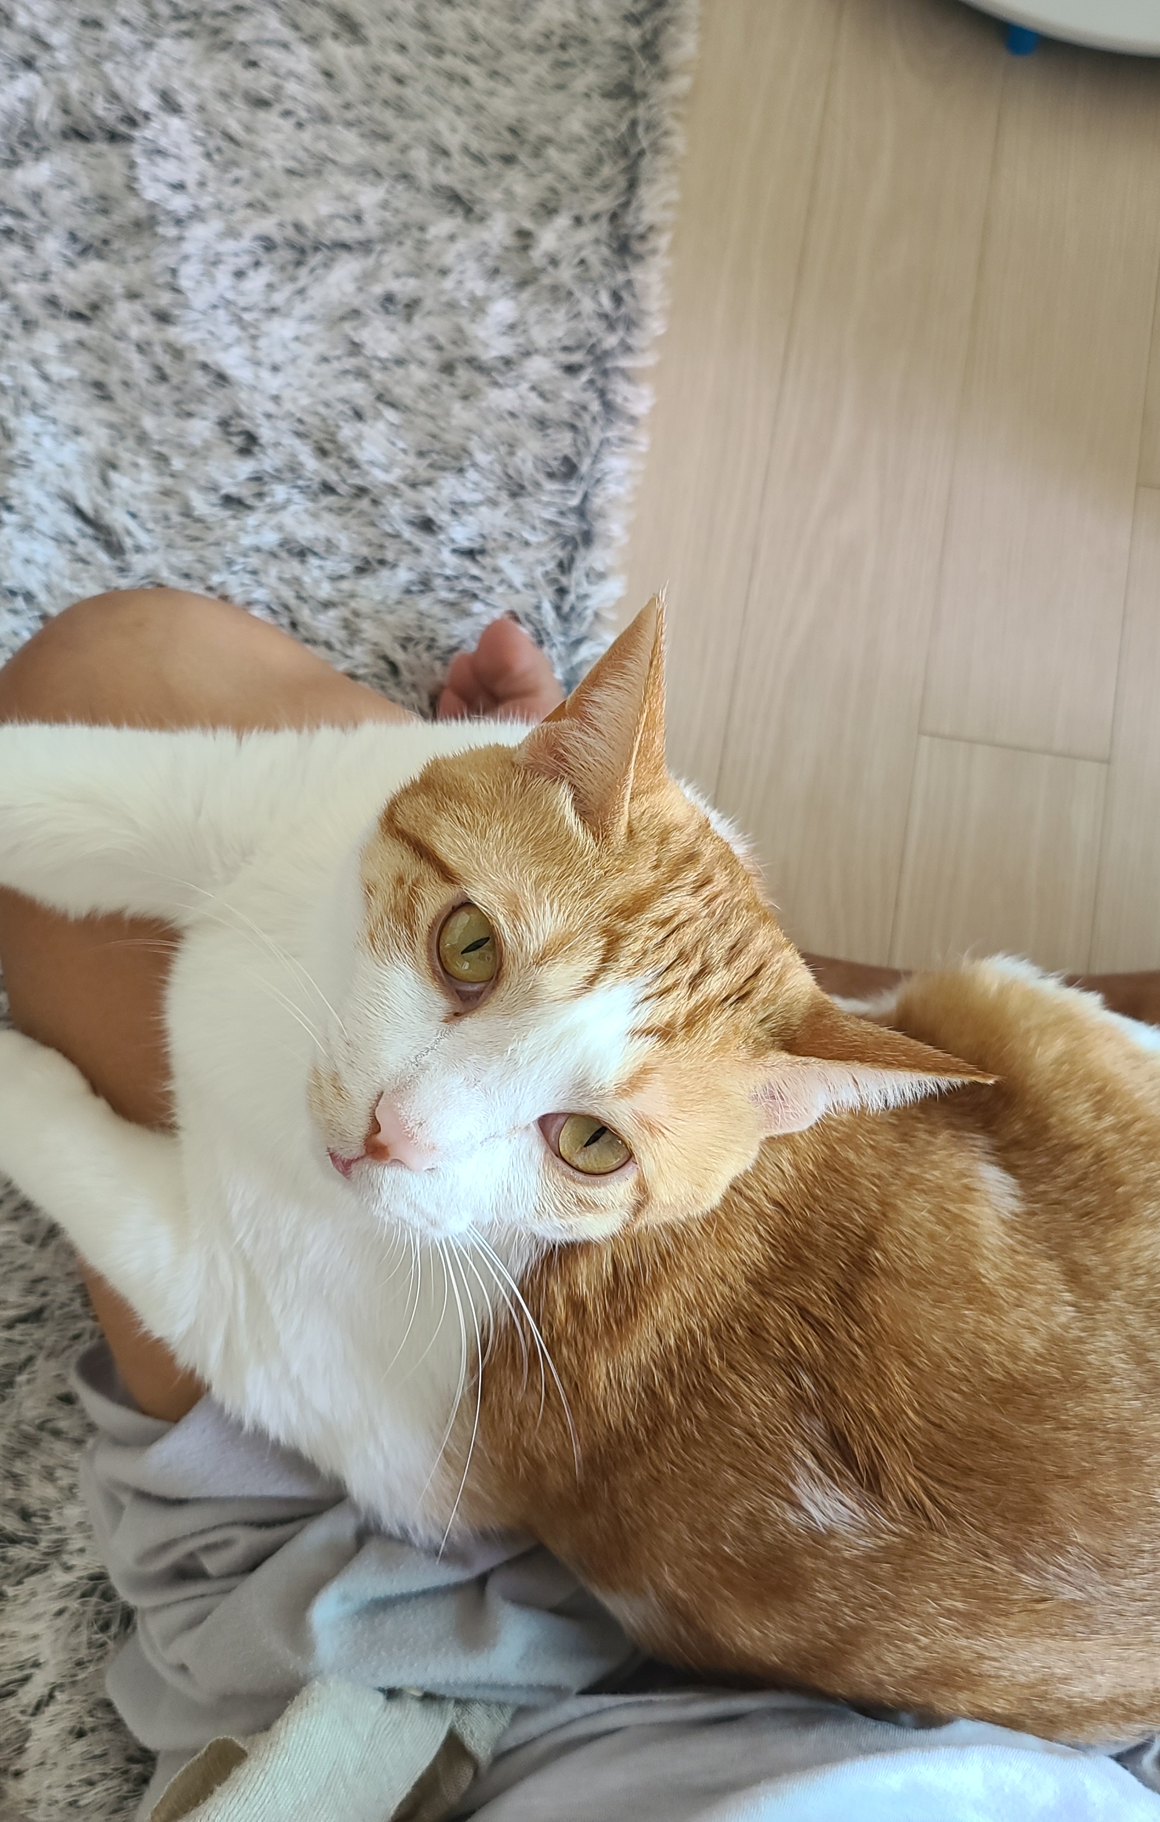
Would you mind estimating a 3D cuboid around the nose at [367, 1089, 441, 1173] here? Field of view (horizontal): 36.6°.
[{"bbox_3d":[-0.036,0.045,0.360,0.011,0.009,0.018,-33,87,18],"label":"nose"}]

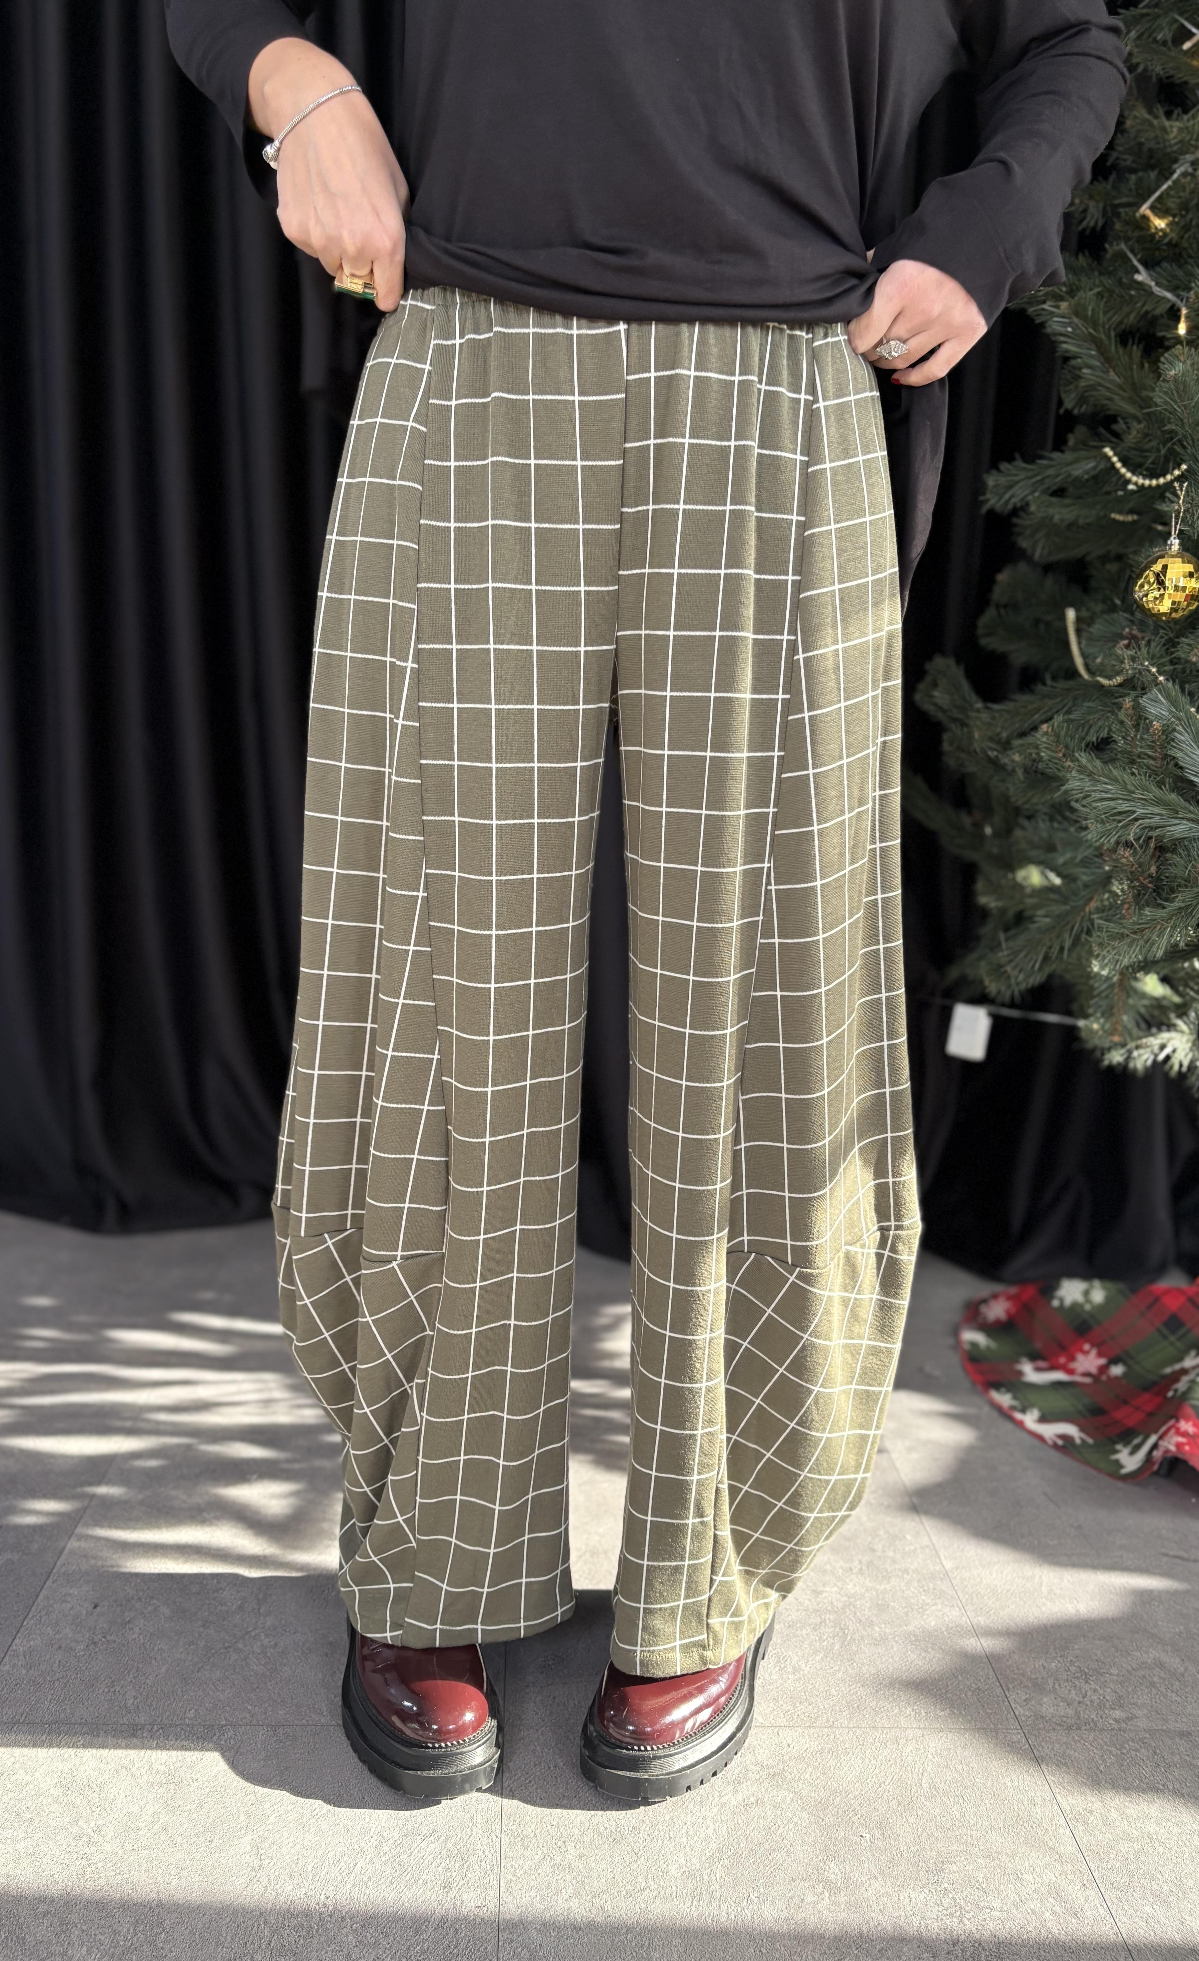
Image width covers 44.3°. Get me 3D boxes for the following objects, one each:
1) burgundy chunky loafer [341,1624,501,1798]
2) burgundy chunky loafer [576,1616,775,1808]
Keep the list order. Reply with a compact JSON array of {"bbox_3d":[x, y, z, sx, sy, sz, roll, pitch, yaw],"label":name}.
[{"bbox_3d":[-0.145,0.501,1.164,0.113,0.115,0.280,0,11,-14],"label":"burgundy chunky loafer"},{"bbox_3d":[0.073,0.510,1.172,0.113,0.115,0.280,6,11,19],"label":"burgundy chunky loafer"}]

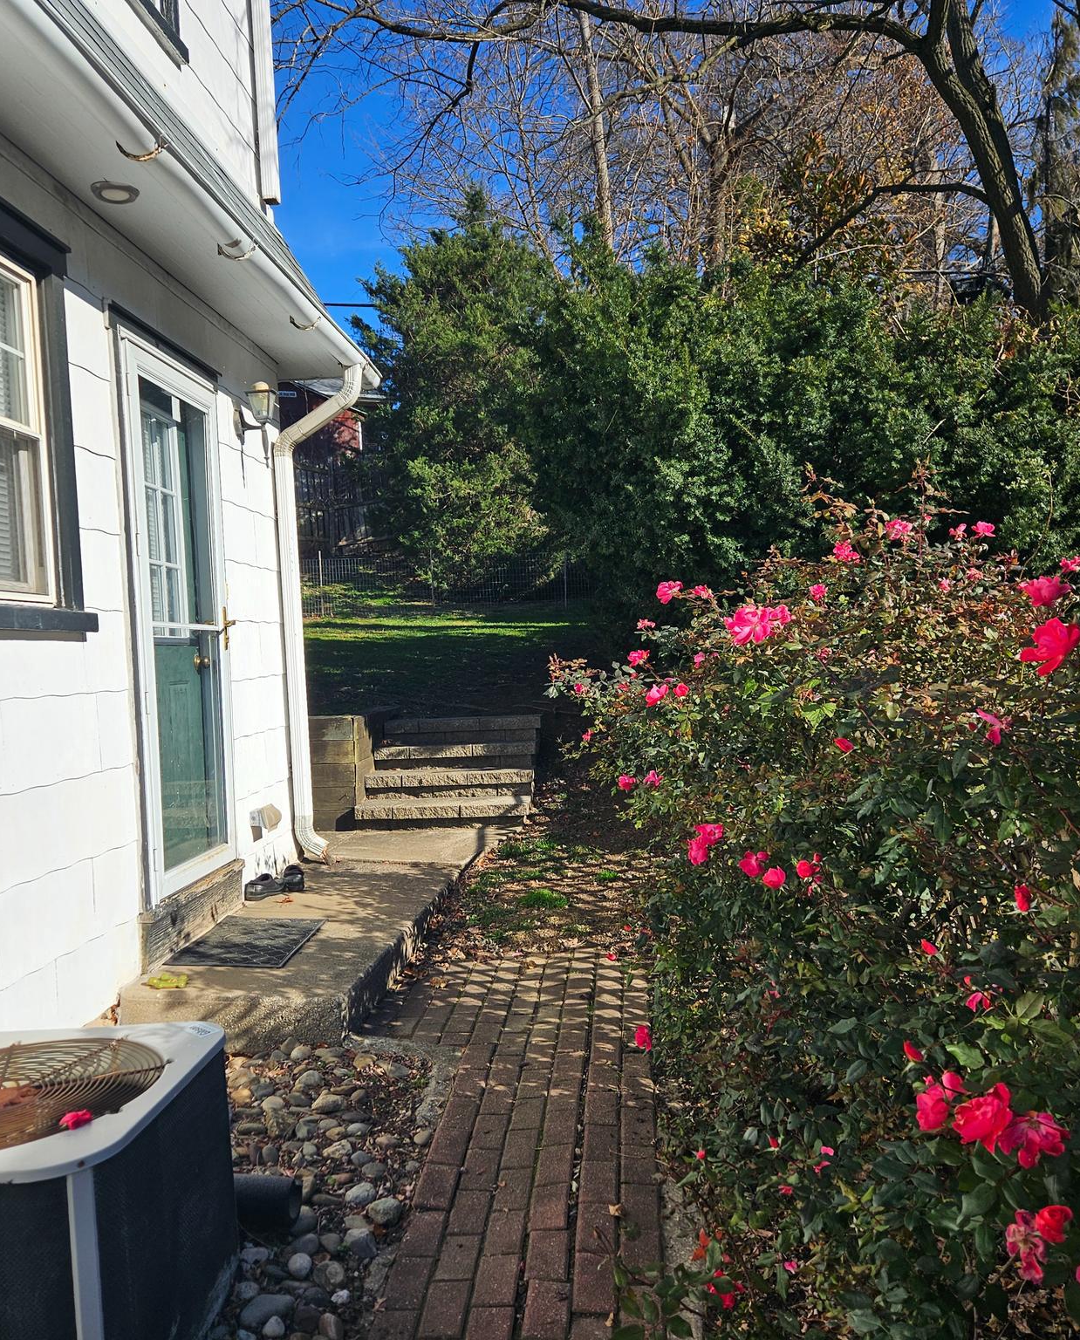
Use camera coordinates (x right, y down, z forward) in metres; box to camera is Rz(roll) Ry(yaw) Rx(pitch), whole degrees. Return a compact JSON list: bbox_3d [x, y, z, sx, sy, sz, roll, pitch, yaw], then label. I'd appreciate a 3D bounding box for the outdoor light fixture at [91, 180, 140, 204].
[{"bbox_3d":[-1.409,-1.580,3.933,0.158,0.033,0.158,-3,1,4],"label":"outdoor light fixture"}]

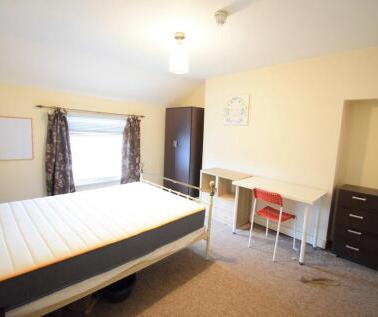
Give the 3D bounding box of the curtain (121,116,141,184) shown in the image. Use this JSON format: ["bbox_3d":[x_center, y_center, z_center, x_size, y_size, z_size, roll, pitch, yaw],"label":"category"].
[{"bbox_3d":[-1.178,-0.131,4.085,0.429,1.448,0.120,-5,10,-44],"label":"curtain"}]

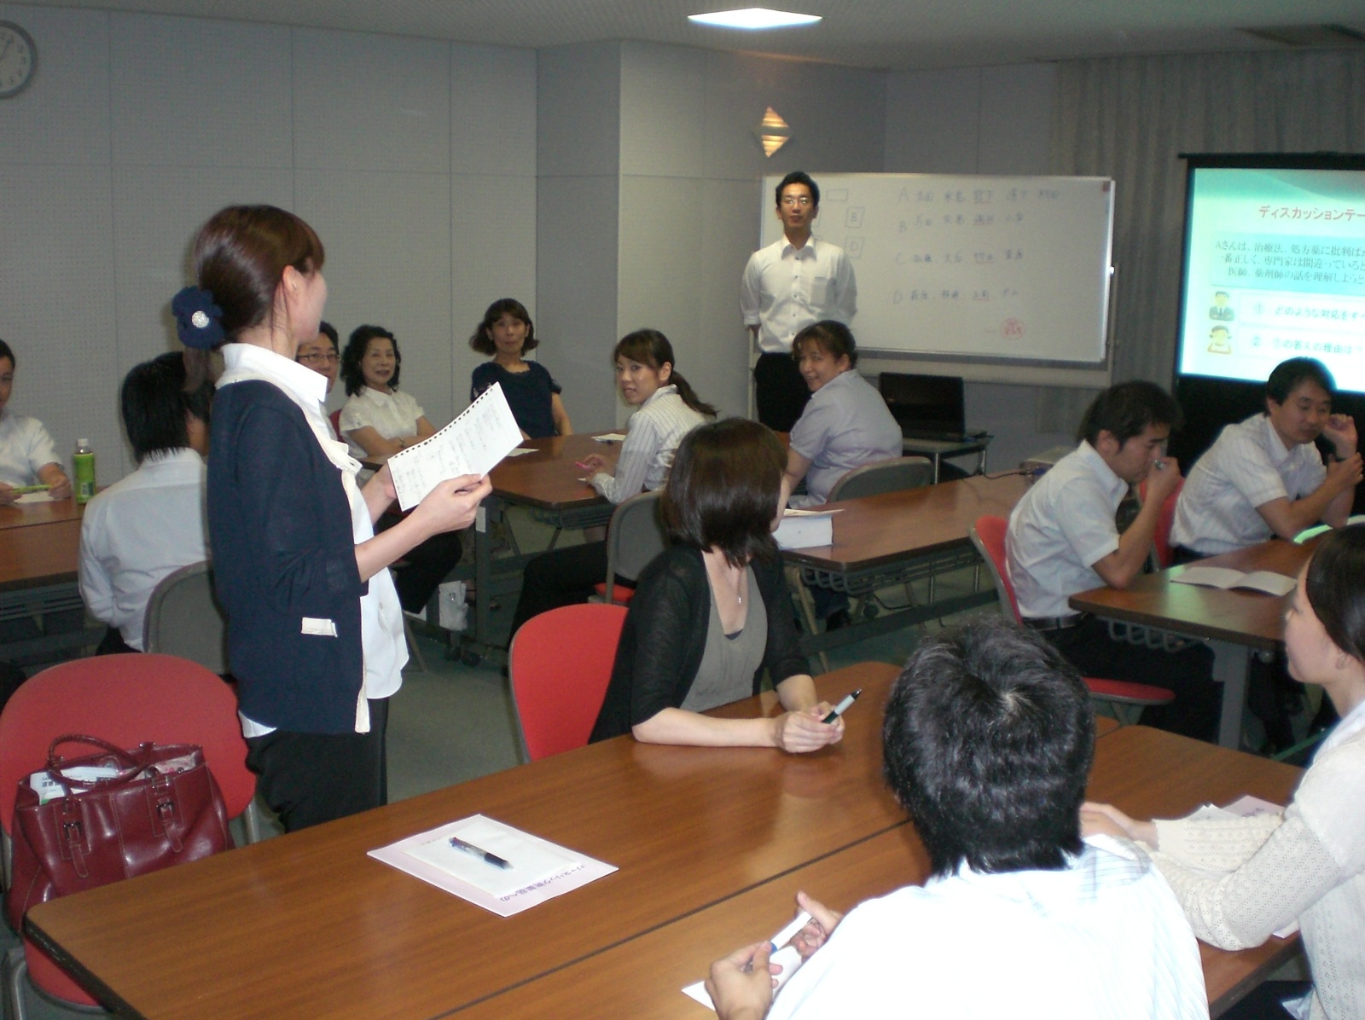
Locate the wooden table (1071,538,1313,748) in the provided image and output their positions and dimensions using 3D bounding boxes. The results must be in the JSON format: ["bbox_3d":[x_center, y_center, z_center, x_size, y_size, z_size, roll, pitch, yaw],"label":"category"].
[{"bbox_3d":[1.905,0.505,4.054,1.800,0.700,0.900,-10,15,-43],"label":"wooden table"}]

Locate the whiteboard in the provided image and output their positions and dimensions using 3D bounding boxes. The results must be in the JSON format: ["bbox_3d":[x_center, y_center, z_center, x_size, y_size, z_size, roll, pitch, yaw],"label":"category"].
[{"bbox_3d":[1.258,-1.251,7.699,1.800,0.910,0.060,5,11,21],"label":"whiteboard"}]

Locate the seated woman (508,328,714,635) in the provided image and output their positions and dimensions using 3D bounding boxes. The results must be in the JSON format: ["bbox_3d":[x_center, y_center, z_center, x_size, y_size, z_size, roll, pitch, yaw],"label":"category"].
[{"bbox_3d":[-0.287,0.019,5.107,0.740,1.270,0.500,9,13,36],"label":"seated woman"}]

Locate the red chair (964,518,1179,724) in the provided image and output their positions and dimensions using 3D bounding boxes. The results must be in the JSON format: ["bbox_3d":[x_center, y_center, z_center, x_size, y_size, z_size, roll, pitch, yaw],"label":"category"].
[{"bbox_3d":[1.079,0.464,4.122,0.530,0.800,0.470,10,14,41],"label":"red chair"}]

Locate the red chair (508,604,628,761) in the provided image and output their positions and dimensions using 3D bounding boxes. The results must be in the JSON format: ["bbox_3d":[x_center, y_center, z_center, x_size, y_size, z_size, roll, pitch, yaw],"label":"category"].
[{"bbox_3d":[-0.021,0.629,3.115,0.530,0.800,0.470,11,14,43],"label":"red chair"}]

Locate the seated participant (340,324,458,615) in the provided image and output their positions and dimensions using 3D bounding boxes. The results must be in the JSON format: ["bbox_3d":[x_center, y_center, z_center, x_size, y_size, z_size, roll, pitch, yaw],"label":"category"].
[{"bbox_3d":[-1.037,-0.117,5.745,0.480,1.190,0.780,-10,15,-43],"label":"seated participant"}]

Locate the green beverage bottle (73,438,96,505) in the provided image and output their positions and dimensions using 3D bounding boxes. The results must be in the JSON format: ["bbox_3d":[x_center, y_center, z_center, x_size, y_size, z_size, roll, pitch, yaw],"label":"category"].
[{"bbox_3d":[-1.926,-0.127,4.811,0.067,0.208,0.067,11,15,44],"label":"green beverage bottle"}]

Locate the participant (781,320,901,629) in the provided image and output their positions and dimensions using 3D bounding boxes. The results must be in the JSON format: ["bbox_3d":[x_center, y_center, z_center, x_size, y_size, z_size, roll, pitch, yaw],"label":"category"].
[{"bbox_3d":[0.583,-0.090,5.789,0.520,1.270,0.700,-4,11,-25],"label":"participant"}]

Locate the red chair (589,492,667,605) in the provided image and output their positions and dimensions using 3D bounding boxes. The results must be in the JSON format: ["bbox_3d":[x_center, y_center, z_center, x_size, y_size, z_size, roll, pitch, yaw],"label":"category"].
[{"bbox_3d":[-0.214,0.293,4.788,0.480,0.780,0.530,-10,15,-43],"label":"red chair"}]

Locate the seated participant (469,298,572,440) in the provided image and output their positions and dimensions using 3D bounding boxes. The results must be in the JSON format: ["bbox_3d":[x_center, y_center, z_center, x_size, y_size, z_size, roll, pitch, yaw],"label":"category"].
[{"bbox_3d":[-0.645,-0.251,6.335,0.480,1.240,0.750,-4,12,-25],"label":"seated participant"}]

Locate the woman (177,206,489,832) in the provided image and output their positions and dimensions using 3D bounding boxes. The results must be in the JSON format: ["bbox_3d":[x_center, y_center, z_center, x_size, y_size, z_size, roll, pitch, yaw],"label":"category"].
[{"bbox_3d":[-0.595,0.288,2.576,0.500,1.620,0.470,-1,11,-10],"label":"woman"}]

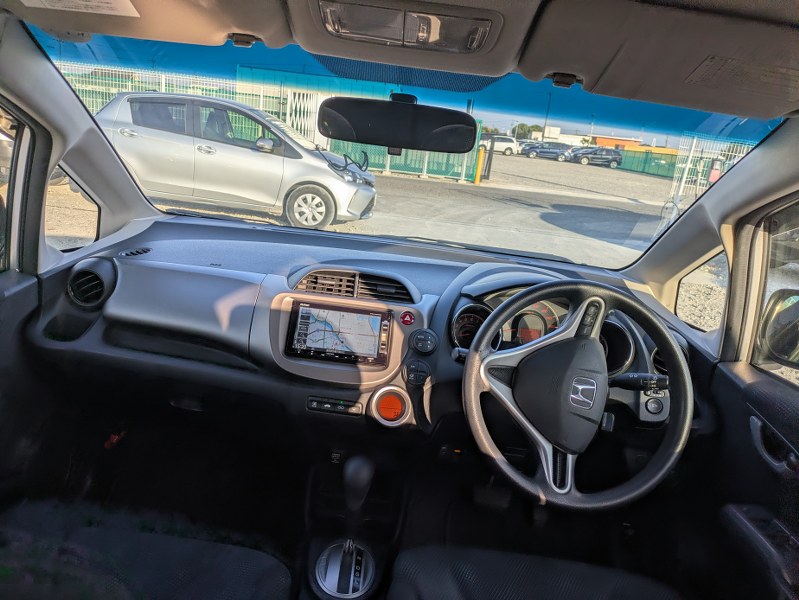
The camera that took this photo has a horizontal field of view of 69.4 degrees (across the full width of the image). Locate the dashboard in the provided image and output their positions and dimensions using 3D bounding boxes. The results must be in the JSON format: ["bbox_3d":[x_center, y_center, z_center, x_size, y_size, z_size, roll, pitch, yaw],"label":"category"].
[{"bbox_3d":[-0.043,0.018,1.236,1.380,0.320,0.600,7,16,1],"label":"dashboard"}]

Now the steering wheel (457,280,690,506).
[{"bbox_3d":[0.291,0.148,0.960,0.370,0.370,0.110,8,-12,3],"label":"steering wheel"}]

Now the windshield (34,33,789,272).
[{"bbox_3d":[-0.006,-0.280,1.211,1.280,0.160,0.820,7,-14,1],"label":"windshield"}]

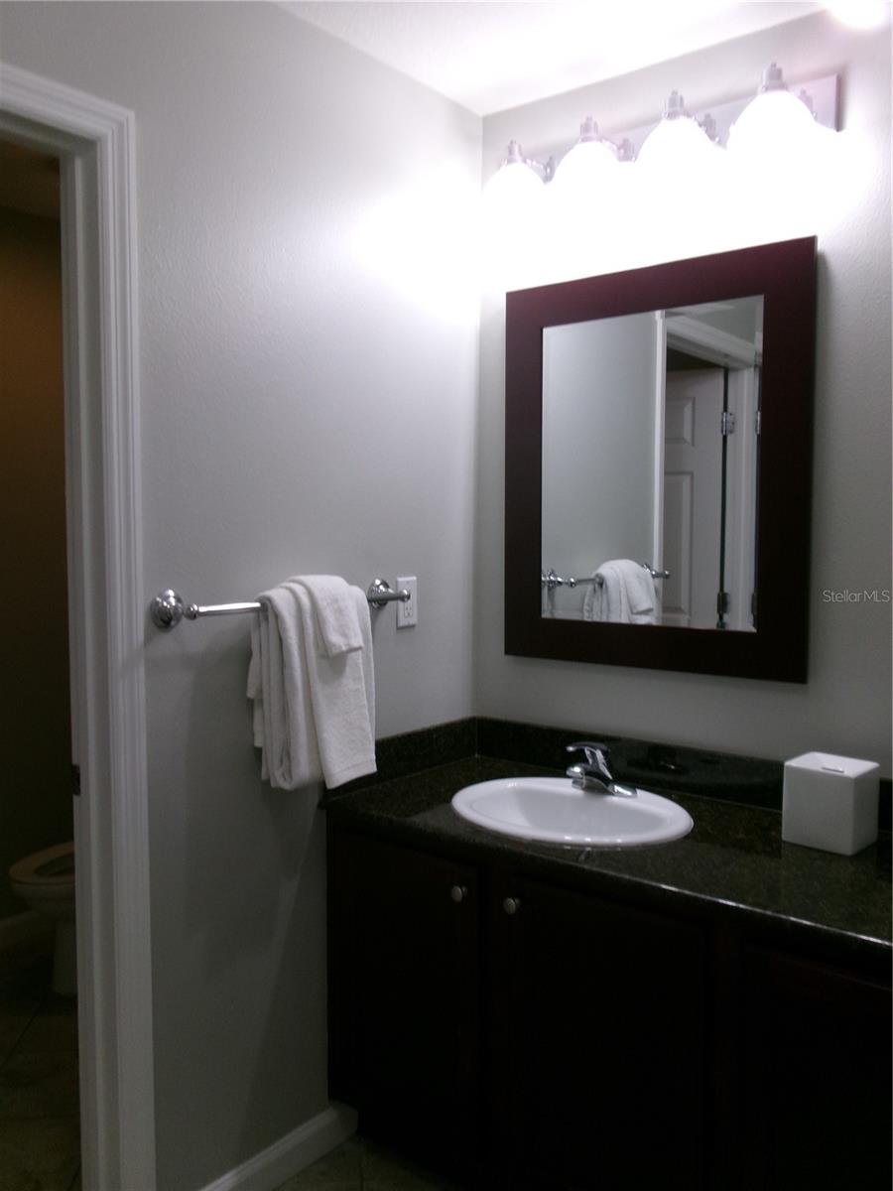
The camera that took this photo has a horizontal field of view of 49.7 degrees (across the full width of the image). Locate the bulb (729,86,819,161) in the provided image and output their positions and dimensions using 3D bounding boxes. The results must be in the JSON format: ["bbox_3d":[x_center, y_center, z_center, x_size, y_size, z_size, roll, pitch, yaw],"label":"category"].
[{"bbox_3d":[0.640,-0.919,1.884,0.155,0.155,0.155,3,5,38],"label":"bulb"}]

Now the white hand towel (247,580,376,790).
[{"bbox_3d":[-0.261,0.174,1.951,0.125,0.415,0.300,3,5,38],"label":"white hand towel"}]

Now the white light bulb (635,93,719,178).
[{"bbox_3d":[0.480,-0.957,2.005,0.155,0.155,0.155,0,4,0],"label":"white light bulb"}]

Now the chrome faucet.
[{"bbox_3d":[0.315,0.384,2.123,0.152,0.115,0.168,3,5,38],"label":"chrome faucet"}]

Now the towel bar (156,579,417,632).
[{"bbox_3d":[-0.300,0.014,1.949,0.098,0.068,0.650,3,5,38],"label":"towel bar"}]

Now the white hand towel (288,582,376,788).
[{"bbox_3d":[-0.226,0.174,1.980,0.120,0.410,0.165,3,5,38],"label":"white hand towel"}]

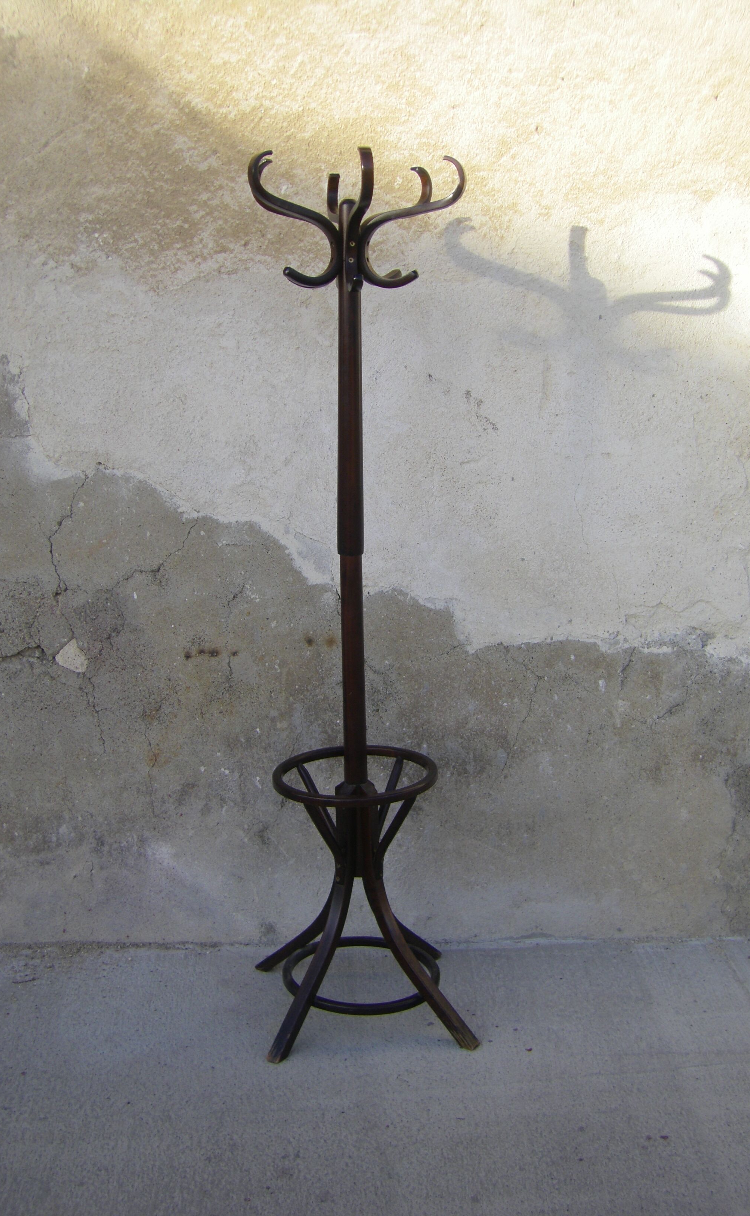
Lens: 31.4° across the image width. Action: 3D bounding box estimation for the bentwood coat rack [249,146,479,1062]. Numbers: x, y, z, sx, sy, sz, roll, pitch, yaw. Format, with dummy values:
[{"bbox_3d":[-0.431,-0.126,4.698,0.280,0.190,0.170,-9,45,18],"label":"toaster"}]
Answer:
[{"bbox_3d":[-0.045,0.005,2.894,0.470,1.865,0.485,-2,12,-7],"label":"bentwood coat rack"}]

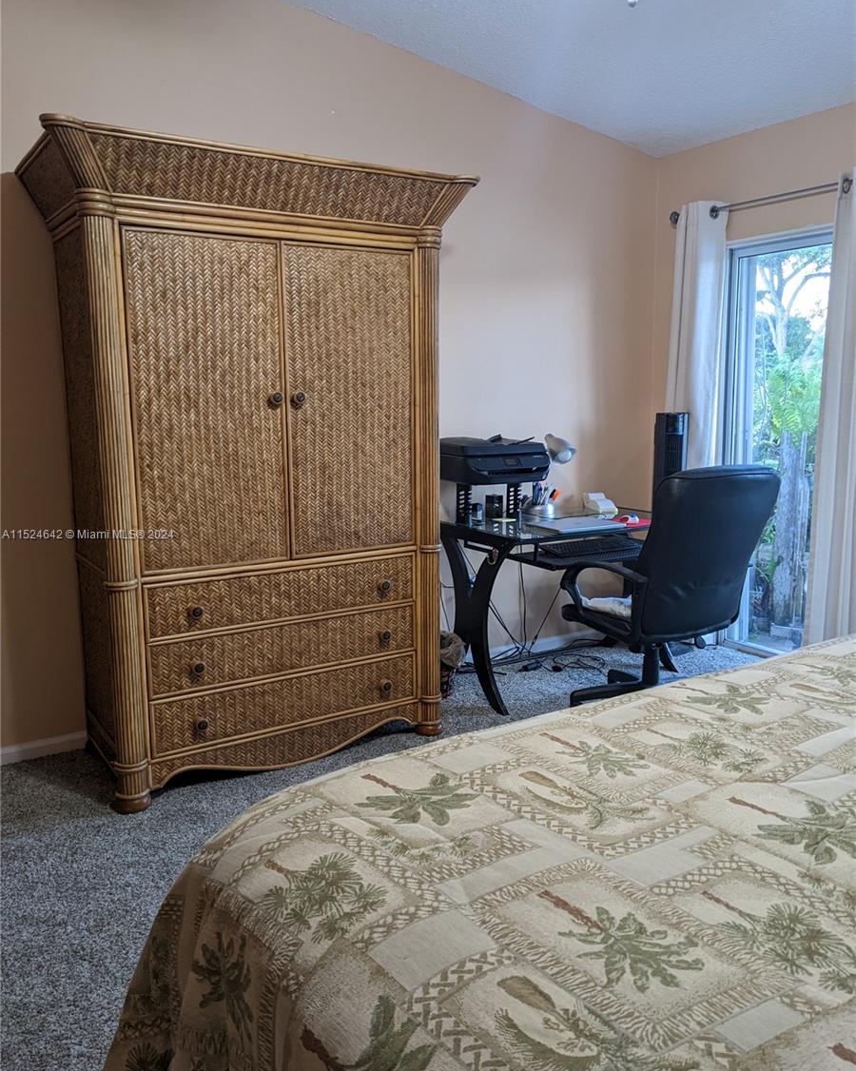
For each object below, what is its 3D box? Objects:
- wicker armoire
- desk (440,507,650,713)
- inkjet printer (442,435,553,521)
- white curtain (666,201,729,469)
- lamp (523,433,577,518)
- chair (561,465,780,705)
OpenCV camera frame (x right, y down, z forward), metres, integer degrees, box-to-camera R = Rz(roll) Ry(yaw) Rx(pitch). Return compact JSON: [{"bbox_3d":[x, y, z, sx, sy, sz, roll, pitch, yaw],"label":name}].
[{"bbox_3d":[-0.617,-0.217,3.224,1.415,2.063,0.730,-6,11,-32],"label":"wicker armoire"},{"bbox_3d":[0.624,0.303,4.110,1.068,0.747,0.694,-6,11,-32],"label":"desk"},{"bbox_3d":[0.247,-0.339,3.908,0.452,0.191,0.367,-6,11,-32],"label":"inkjet printer"},{"bbox_3d":[1.335,-0.533,4.470,0.100,2.175,0.321,-6,11,-32],"label":"white curtain"},{"bbox_3d":[0.573,-0.281,4.190,0.282,0.383,0.203,-9,12,-42],"label":"lamp"},{"bbox_3d":[0.956,0.221,3.644,0.616,1.048,0.707,-5,10,-29],"label":"chair"}]

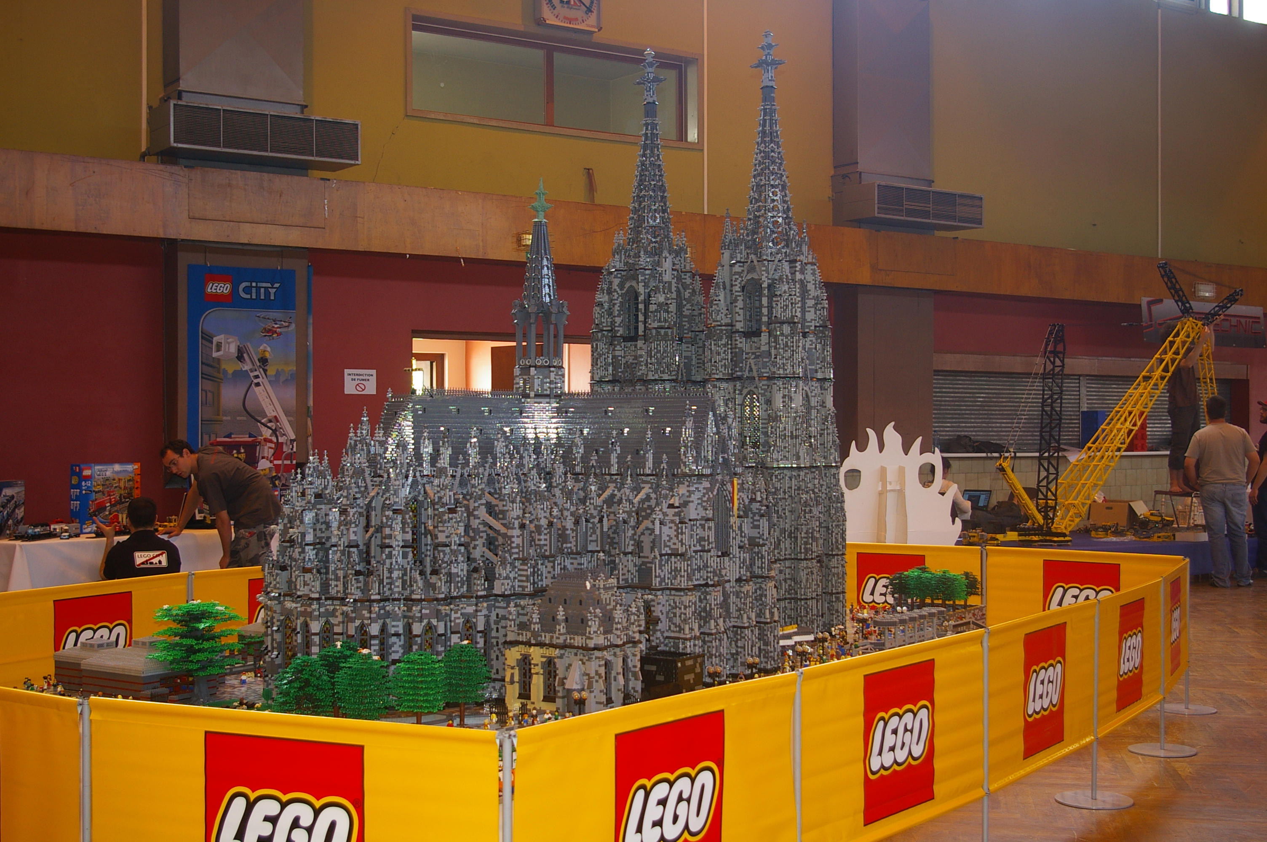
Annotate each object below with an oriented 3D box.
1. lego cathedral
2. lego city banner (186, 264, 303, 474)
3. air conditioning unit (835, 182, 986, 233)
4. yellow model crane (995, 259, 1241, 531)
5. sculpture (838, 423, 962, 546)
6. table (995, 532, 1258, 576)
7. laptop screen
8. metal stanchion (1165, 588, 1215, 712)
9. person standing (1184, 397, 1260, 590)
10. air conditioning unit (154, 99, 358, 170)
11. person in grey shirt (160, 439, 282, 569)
[{"bbox_3d":[-0.285,-0.427,6.770,1.900,2.810,3.000,0,0,33],"label":"lego cathedral"},{"bbox_3d":[-3.107,-0.273,12.859,0.901,1.900,0.040,0,0,-34],"label":"lego city banner"},{"bbox_3d":[2.868,-2.184,16.616,1.504,0.328,0.540,0,0,-34],"label":"air conditioning unit"},{"bbox_3d":[4.850,-0.207,15.920,3.500,2.740,0.650,0,-1,-34],"label":"yellow model crane"},{"bbox_3d":[1.981,0.765,12.100,1.130,1.500,0.250,0,0,-28],"label":"sculpture"},{"bbox_3d":[4.281,1.358,15.840,3.800,0.390,1.900,0,-1,-34],"label":"table"},{"bbox_3d":[3.419,0.788,16.100,0.310,0.225,0.030,0,-20,38],"label":"laptop screen"},{"bbox_3d":[2.871,1.109,8.380,0.310,0.780,0.310,0,0,0],"label":"metal stanchion"},{"bbox_3d":[5.476,0.644,15.050,0.640,1.770,0.380,0,0,13],"label":"person standing"},{"bbox_3d":[-2.958,-2.215,12.692,1.534,0.345,0.540,0,0,-34],"label":"air conditioning unit"},{"bbox_3d":[-2.670,0.807,10.500,0.740,1.400,0.560,0,0,-26],"label":"person in grey shirt"}]

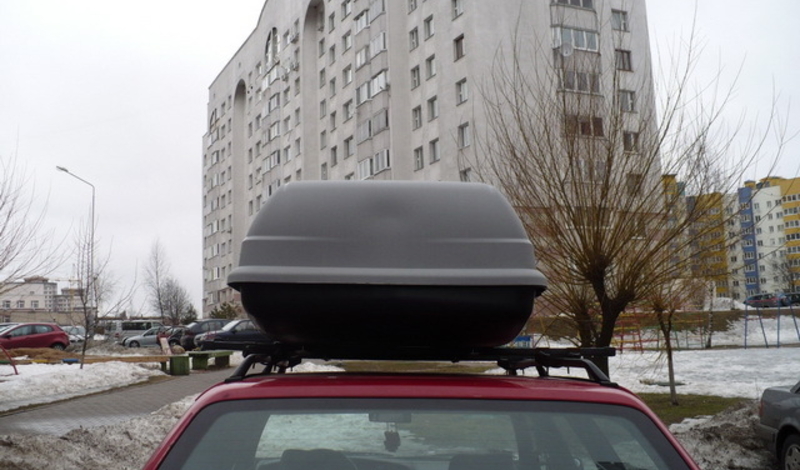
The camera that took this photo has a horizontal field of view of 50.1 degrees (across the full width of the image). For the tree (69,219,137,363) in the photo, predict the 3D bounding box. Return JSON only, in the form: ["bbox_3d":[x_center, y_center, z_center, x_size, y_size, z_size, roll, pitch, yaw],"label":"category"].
[{"bbox_3d":[-9.425,1.847,27.000,2.100,4.700,2.000,-1,-6,0],"label":"tree"}]

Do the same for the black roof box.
[{"bbox_3d":[-0.070,0.135,2.980,0.820,0.460,1.680,-1,-6,-3],"label":"black roof box"}]

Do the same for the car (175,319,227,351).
[{"bbox_3d":[-8.926,5.029,43.000,4.400,1.500,1.750,4,-7,-37],"label":"car"}]

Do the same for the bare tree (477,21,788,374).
[{"bbox_3d":[4.622,-0.507,17.000,5.900,7.400,5.600,-1,-6,0],"label":"bare tree"}]

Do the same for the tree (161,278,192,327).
[{"bbox_3d":[-20.910,6.923,80.000,3.000,6.000,3.000,-1,-6,0],"label":"tree"}]

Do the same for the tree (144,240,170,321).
[{"bbox_3d":[-22.687,5.099,80.000,2.600,9.400,2.600,-1,-6,0],"label":"tree"}]

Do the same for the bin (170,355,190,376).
[{"bbox_3d":[-6.417,3.815,25.000,0.560,0.580,0.560,-1,-6,0],"label":"bin"}]

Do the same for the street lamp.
[{"bbox_3d":[-14.421,1.266,38.000,1.700,8.600,0.300,1,-6,-17],"label":"street lamp"}]

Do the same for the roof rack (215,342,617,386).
[{"bbox_3d":[0.025,0.460,3.200,1.250,0.130,1.500,-1,-6,-3],"label":"roof rack"}]

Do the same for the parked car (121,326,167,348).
[{"bbox_3d":[-15.855,6.561,55.000,4.400,1.430,1.720,1,-6,-17],"label":"parked car"}]

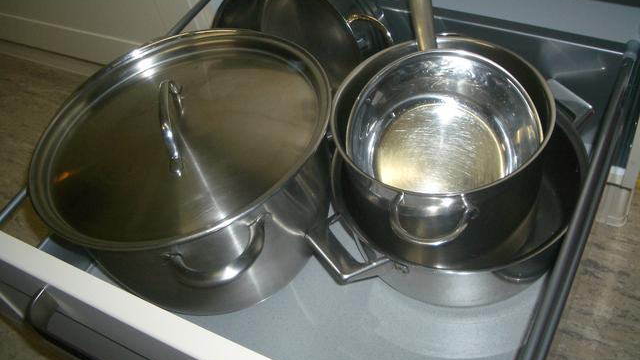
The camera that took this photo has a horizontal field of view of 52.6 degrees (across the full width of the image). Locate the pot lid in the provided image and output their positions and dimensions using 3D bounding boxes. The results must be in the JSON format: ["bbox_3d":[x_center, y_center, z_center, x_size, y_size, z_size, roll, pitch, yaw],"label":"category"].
[{"bbox_3d":[-0.158,-0.070,0.698,0.337,0.048,0.337,-7,49,8],"label":"pot lid"}]

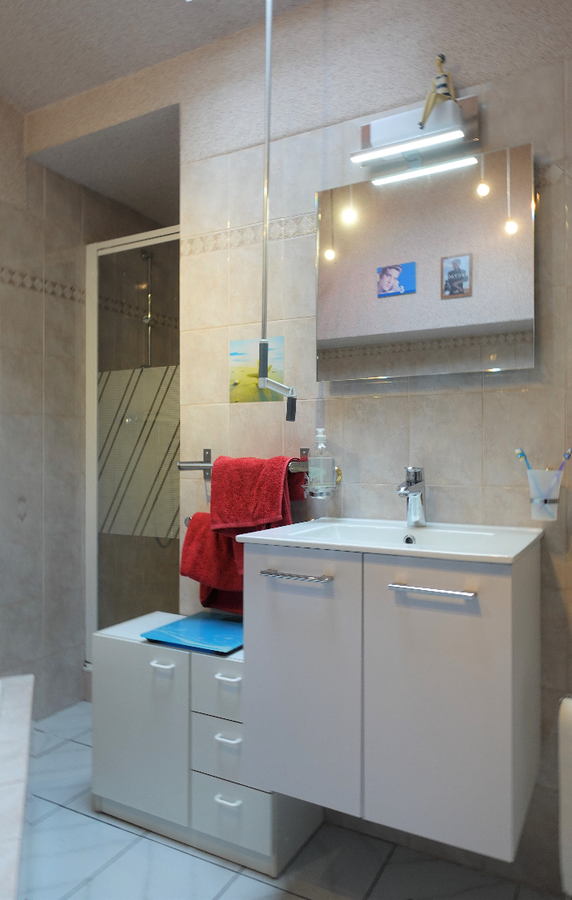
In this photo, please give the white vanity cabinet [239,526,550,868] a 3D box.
[{"bbox_3d":[0.261,0.480,1.454,0.614,0.567,0.459,0,0,29],"label":"white vanity cabinet"}]

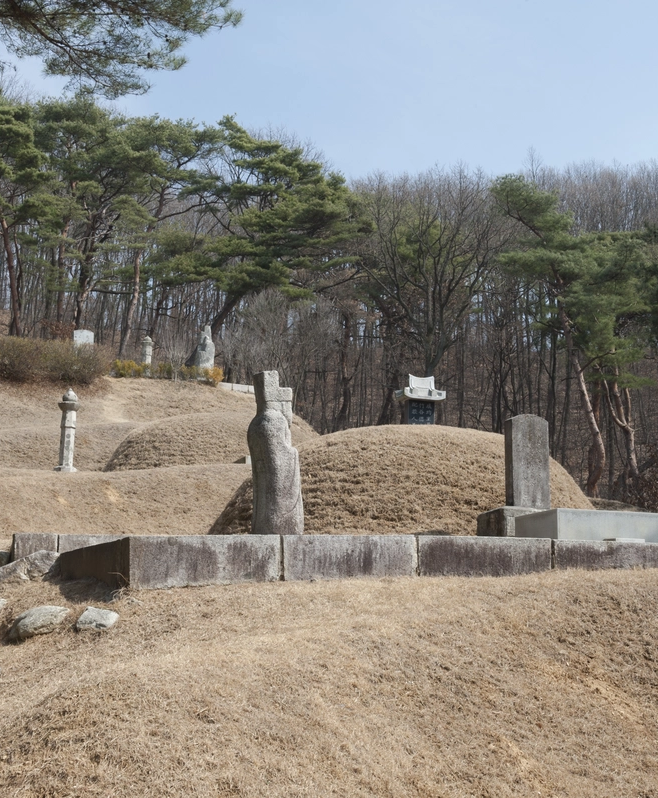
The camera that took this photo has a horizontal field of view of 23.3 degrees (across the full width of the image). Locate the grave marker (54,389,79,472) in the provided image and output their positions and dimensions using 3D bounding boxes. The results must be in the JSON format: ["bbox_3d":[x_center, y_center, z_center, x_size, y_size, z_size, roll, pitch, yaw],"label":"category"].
[{"bbox_3d":[-5.236,0.616,31.998,0.450,1.688,0.450,4,-12,-20],"label":"grave marker"}]

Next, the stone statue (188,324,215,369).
[{"bbox_3d":[-4.217,-1.567,54.359,0.660,1.918,0.620,5,-12,-22],"label":"stone statue"}]

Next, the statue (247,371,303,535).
[{"bbox_3d":[-0.620,0.662,18.937,0.520,2.033,0.580,4,-12,-20],"label":"statue"}]

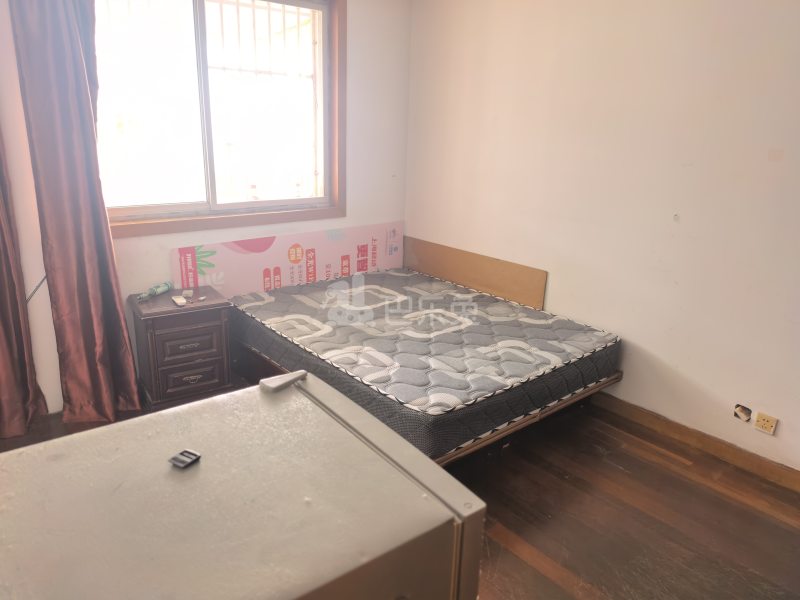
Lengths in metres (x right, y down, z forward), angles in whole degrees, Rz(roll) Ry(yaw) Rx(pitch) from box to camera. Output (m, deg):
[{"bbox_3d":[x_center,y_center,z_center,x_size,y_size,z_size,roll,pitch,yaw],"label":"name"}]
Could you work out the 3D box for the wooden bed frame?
[{"bbox_3d":[0.084,0.214,3.555,1.581,0.773,2.062,-12,22,-38],"label":"wooden bed frame"}]

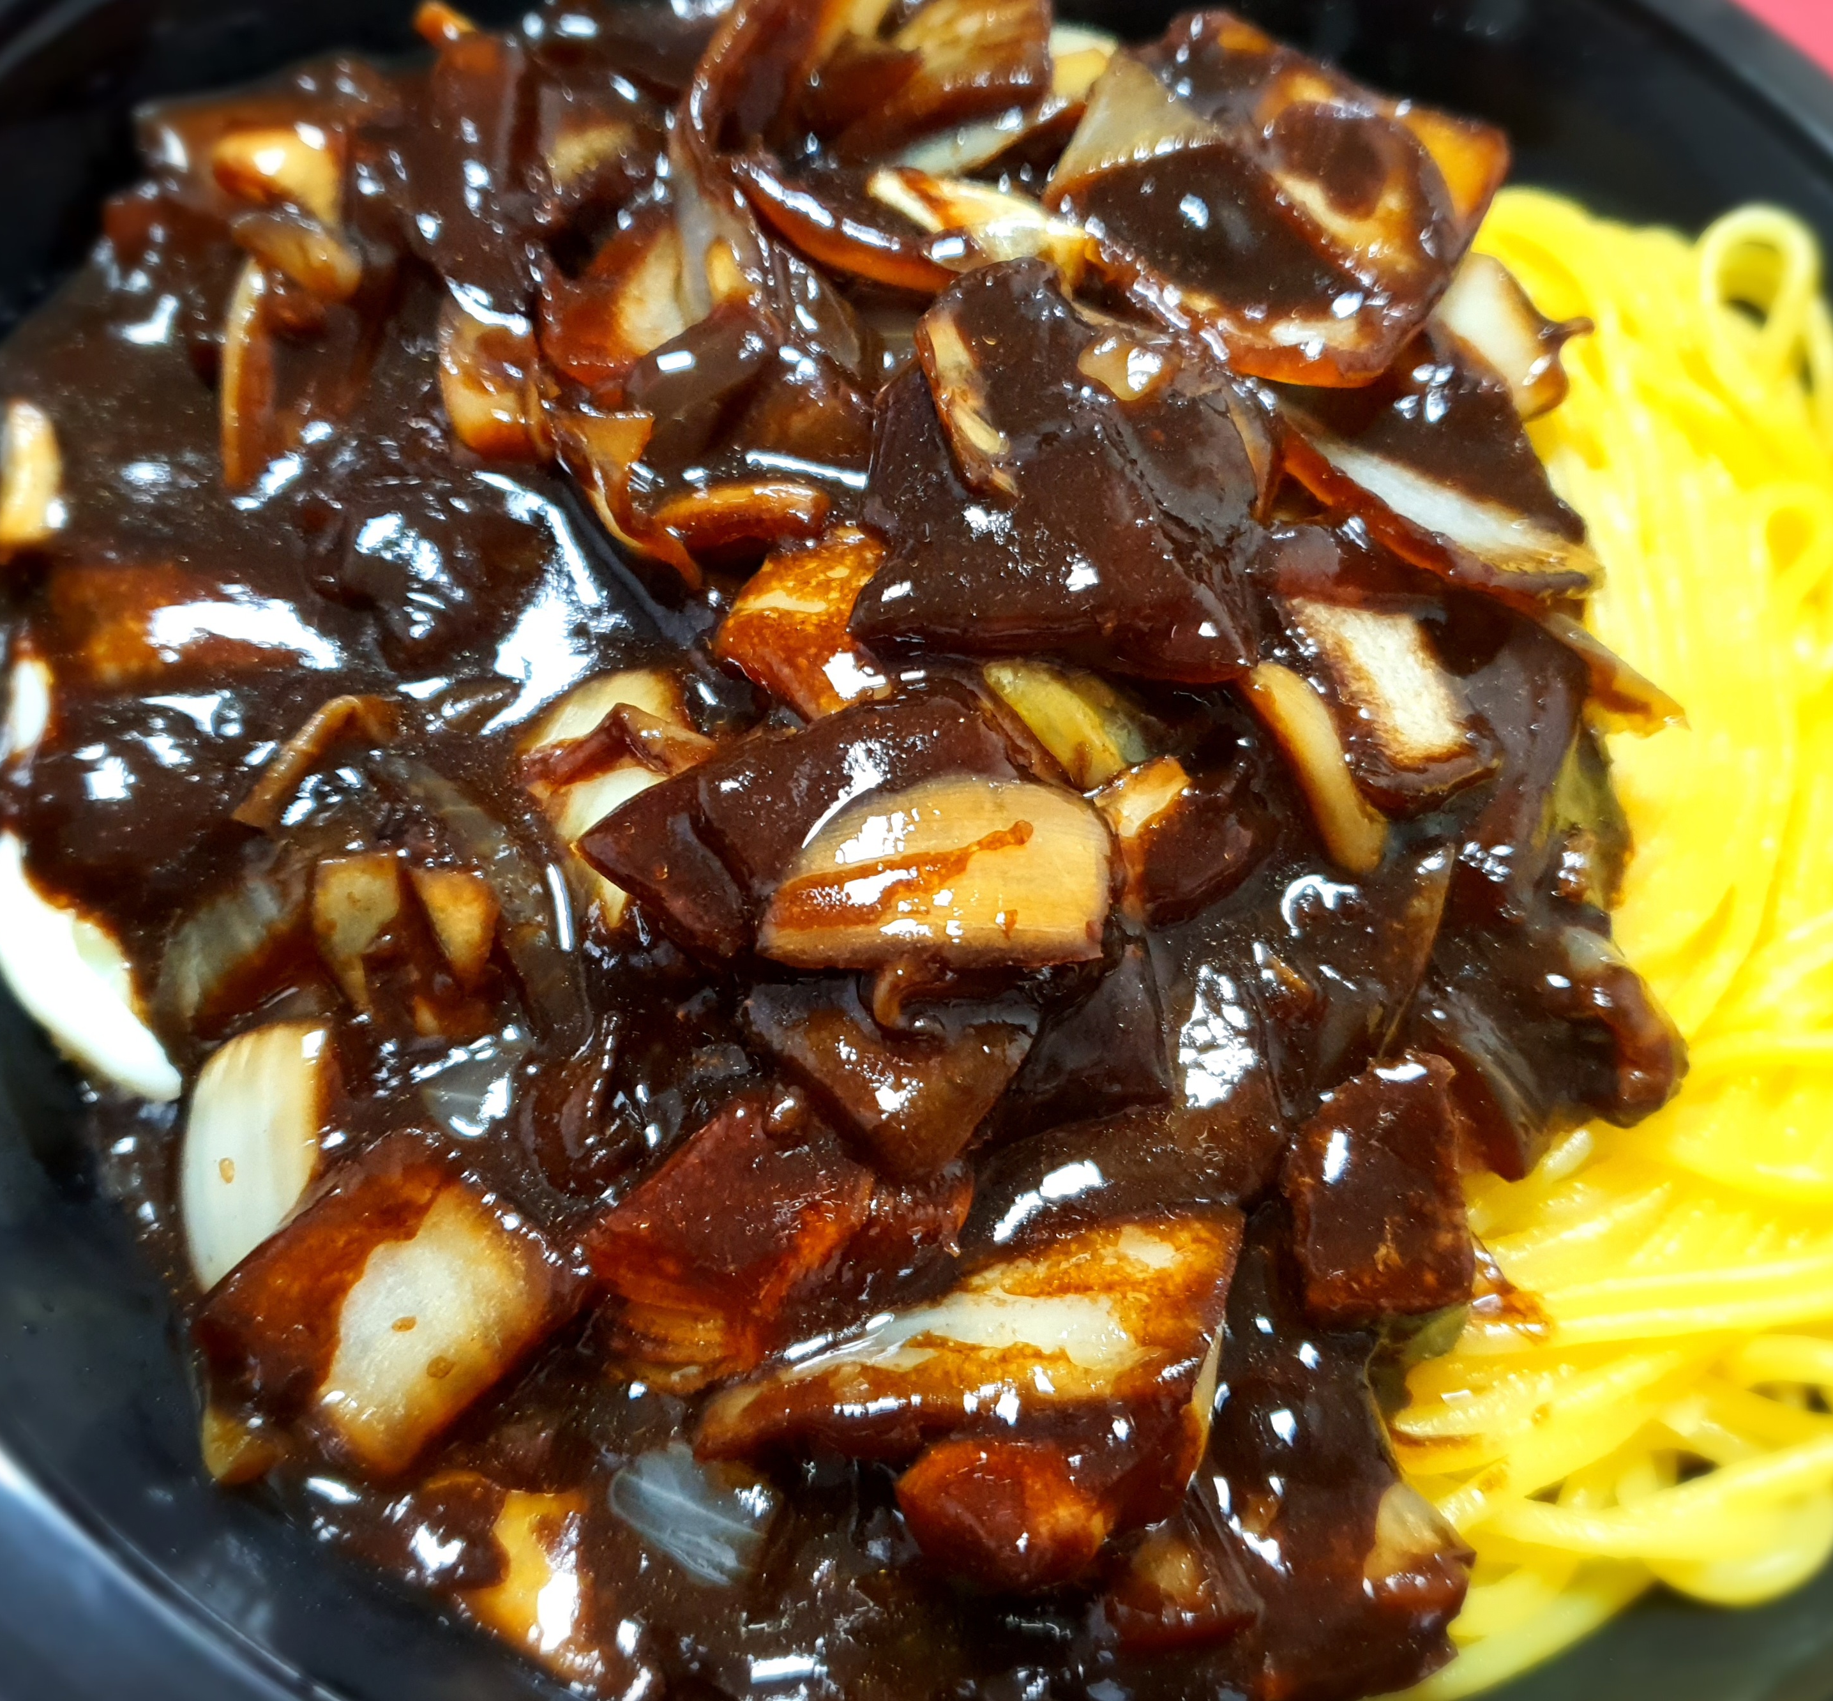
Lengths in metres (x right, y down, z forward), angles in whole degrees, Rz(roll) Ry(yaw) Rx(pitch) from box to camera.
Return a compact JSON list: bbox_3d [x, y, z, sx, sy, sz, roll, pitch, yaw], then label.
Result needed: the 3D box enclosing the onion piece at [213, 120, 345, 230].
[{"bbox_3d":[-0.059,-0.062,0.157,0.011,0.006,0.007,10,63,-5],"label":"onion piece"}]

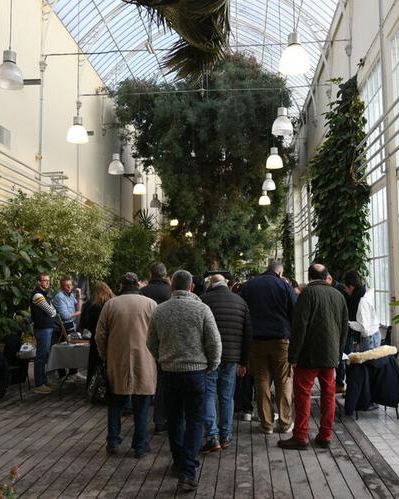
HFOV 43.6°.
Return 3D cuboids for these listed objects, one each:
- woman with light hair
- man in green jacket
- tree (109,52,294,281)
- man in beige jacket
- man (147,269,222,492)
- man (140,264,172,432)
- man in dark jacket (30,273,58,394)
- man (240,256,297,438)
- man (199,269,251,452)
[{"bbox_3d":[-1.400,1.281,7.008,0.500,1.620,0.420,0,-4,-11],"label":"woman with light hair"},{"bbox_3d":[1.119,1.039,4.983,0.600,1.780,0.450,-1,-4,5],"label":"man in green jacket"},{"bbox_3d":[0.127,-2.344,20.883,7.400,10.800,6.600,-1,-4,5],"label":"tree"},{"bbox_3d":[-0.689,1.073,4.791,0.580,1.710,0.420,0,-4,0],"label":"man in beige jacket"},{"bbox_3d":[-0.128,1.026,4.120,0.600,1.700,0.580,-1,-4,3],"label":"man"},{"bbox_3d":[-0.464,1.066,5.495,0.520,1.820,0.420,-1,-4,5],"label":"man"},{"bbox_3d":[-2.339,1.248,7.513,0.380,1.770,0.470,-2,-4,21],"label":"man in dark jacket"},{"bbox_3d":[0.752,1.045,5.465,0.620,1.840,0.450,-1,-4,12],"label":"man"},{"bbox_3d":[0.229,1.087,4.940,0.580,1.690,0.450,0,-4,-7],"label":"man"}]

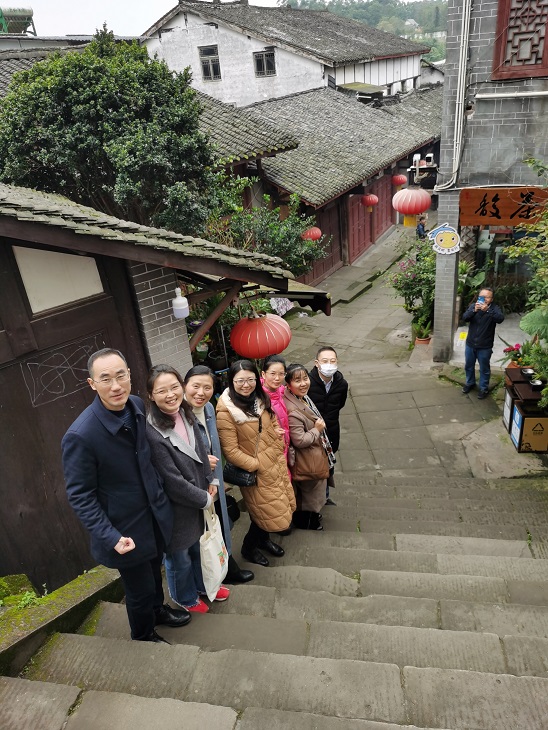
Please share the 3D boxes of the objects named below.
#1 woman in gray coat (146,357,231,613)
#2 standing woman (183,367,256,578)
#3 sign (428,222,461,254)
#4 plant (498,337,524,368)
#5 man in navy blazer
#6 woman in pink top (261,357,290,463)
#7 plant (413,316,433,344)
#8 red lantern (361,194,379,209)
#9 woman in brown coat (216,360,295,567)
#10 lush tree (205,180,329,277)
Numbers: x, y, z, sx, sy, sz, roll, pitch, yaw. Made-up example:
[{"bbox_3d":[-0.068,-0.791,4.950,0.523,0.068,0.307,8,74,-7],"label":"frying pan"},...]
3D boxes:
[{"bbox_3d":[-0.447,0.727,3.091,0.370,1.610,0.450,17,35,36],"label":"woman in gray coat"},{"bbox_3d":[-0.332,0.690,3.354,0.400,1.600,0.500,8,31,24],"label":"standing woman"},{"bbox_3d":[2.514,-1.865,8.398,0.470,0.470,0.050,3,29,15],"label":"sign"},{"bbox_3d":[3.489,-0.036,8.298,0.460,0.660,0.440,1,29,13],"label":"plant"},{"bbox_3d":[-0.663,0.699,2.705,0.460,1.740,0.580,8,31,24],"label":"man in navy blazer"},{"bbox_3d":[0.083,0.624,4.114,0.380,1.600,0.500,20,37,38],"label":"woman in pink top"},{"bbox_3d":[2.616,-0.588,10.000,0.380,0.560,0.380,1,29,13],"label":"plant"},{"bbox_3d":[2.831,-4.808,16.800,0.500,0.420,0.500,1,29,13],"label":"red lantern"},{"bbox_3d":[-0.104,0.666,3.672,0.420,1.600,0.540,20,37,38],"label":"woman in brown coat"},{"bbox_3d":[-0.125,-2.416,11.198,2.300,2.400,2.000,1,29,13],"label":"lush tree"}]

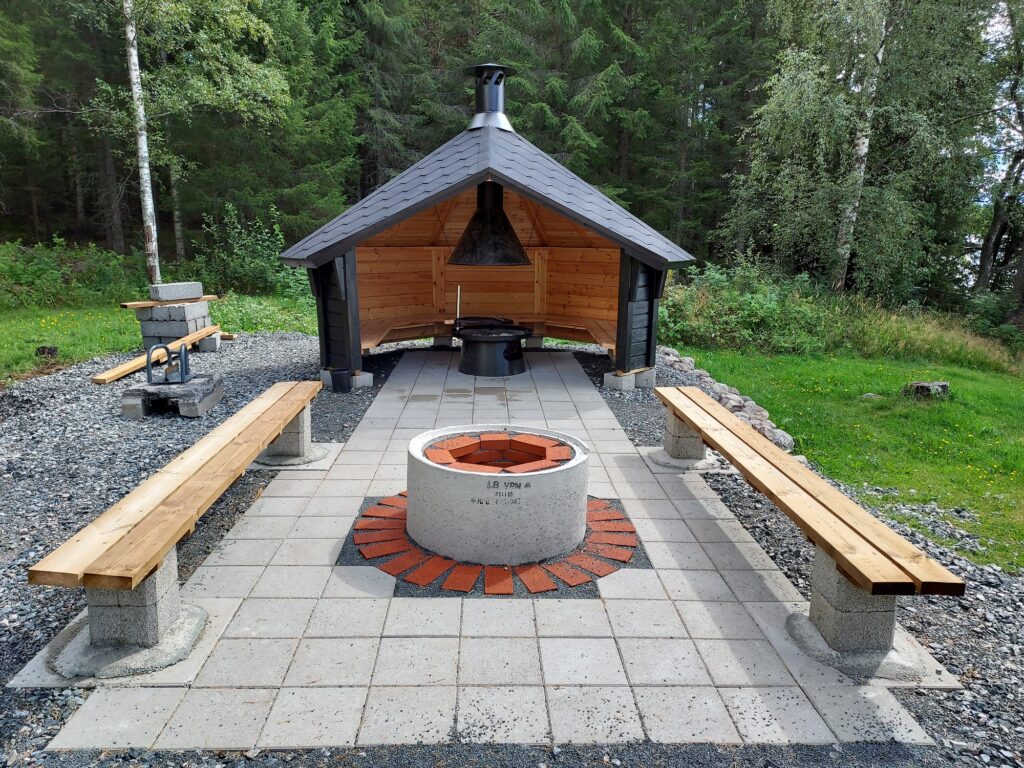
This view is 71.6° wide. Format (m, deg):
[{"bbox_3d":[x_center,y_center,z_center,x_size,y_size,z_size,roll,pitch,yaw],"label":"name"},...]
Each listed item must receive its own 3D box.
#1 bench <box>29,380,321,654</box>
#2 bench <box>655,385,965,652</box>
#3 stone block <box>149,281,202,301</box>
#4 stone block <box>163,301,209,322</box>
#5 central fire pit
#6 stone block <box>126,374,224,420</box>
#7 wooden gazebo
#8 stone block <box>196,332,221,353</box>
[{"bbox_3d":[-1.465,0.503,3.762,0.330,0.430,3.050,0,12,-4],"label":"bench"},{"bbox_3d":[1.283,0.549,3.886,0.325,0.430,3.080,0,11,-2],"label":"bench"},{"bbox_3d":[-4.182,-1.148,8.868,0.190,0.190,0.590,7,13,29],"label":"stone block"},{"bbox_3d":[-4.003,-0.905,8.847,0.195,0.190,0.590,1,11,2],"label":"stone block"},{"bbox_3d":[-0.072,0.544,3.763,0.945,0.440,0.945,0,11,-2],"label":"central fire pit"},{"bbox_3d":[-2.856,0.118,6.006,0.600,0.200,0.700,-1,12,-7],"label":"stone block"},{"bbox_3d":[-0.254,-1.864,8.312,4.180,3.320,3.400,0,11,-2],"label":"wooden gazebo"},{"bbox_3d":[-3.846,-0.545,9.049,0.200,0.190,0.590,-3,12,-17],"label":"stone block"}]

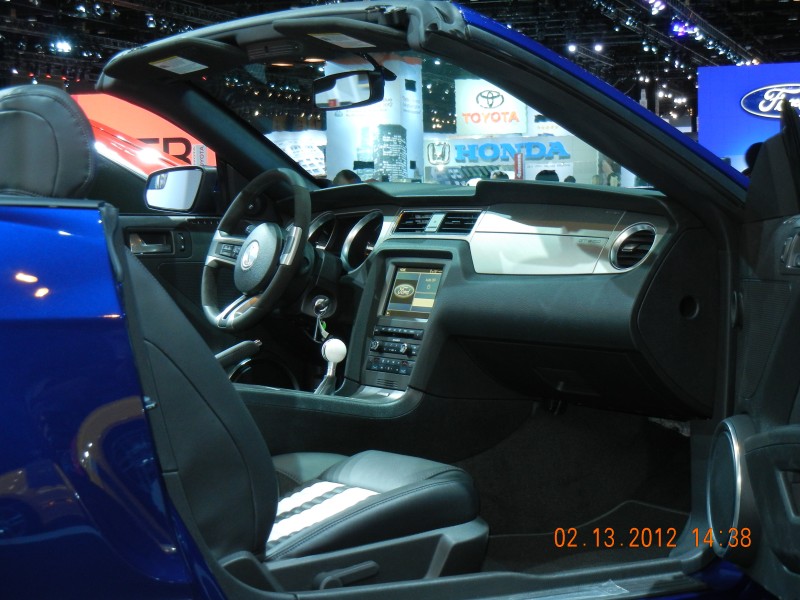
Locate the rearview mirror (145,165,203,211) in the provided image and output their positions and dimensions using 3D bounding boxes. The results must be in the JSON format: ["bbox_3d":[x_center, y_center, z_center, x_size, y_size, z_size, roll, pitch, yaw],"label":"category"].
[{"bbox_3d":[-0.516,-0.270,4.342,0.205,0.120,0.110,2,4,42],"label":"rearview mirror"}]

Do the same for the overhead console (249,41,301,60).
[{"bbox_3d":[-0.247,-0.487,3.473,0.052,0.030,0.155,15,-7,-34],"label":"overhead console"}]

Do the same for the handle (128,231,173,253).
[{"bbox_3d":[-0.569,-0.129,4.061,0.110,0.052,0.035,-2,3,-33],"label":"handle"}]

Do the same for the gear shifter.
[{"bbox_3d":[-0.137,0.135,3.507,0.070,0.130,0.060,-2,3,-33],"label":"gear shifter"}]

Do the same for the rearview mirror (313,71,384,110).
[{"bbox_3d":[-0.101,-0.412,3.499,0.045,0.065,0.245,-7,6,-26],"label":"rearview mirror"}]

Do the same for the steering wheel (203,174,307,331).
[{"bbox_3d":[-0.298,-0.105,3.821,0.090,0.375,0.375,26,-12,-31],"label":"steering wheel"}]

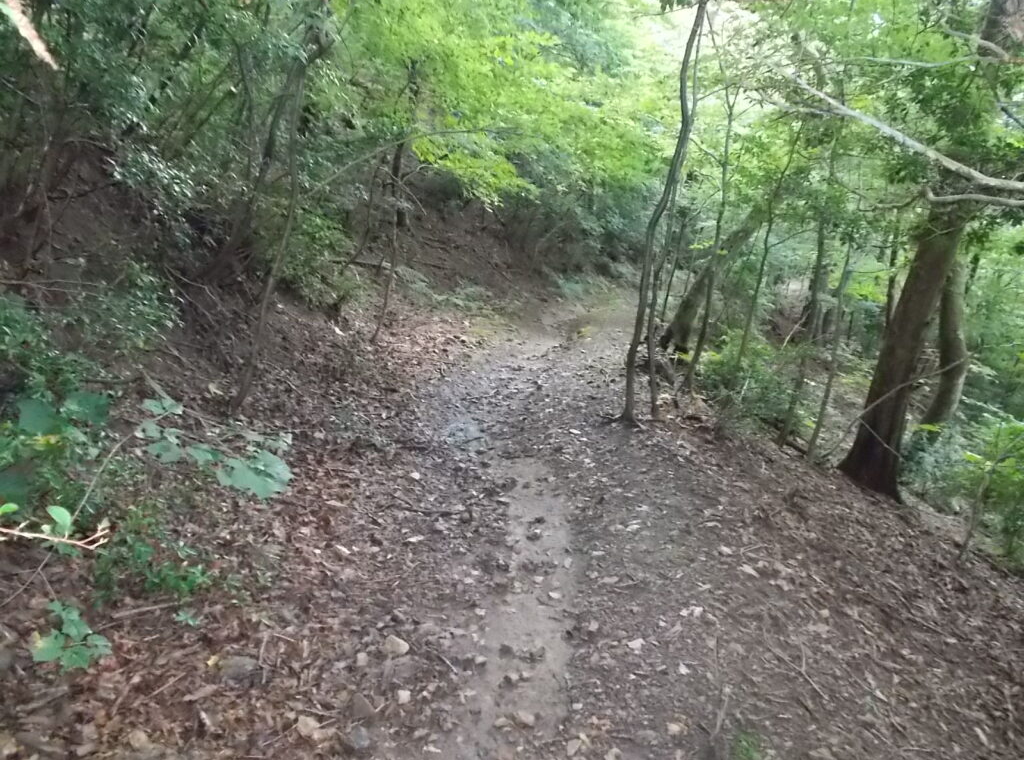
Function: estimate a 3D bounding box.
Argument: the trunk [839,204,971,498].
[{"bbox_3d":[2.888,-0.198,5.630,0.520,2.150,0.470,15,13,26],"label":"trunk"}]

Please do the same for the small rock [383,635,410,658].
[{"bbox_3d":[-0.389,0.899,2.600,0.085,0.052,0.065,1,13,-8],"label":"small rock"}]

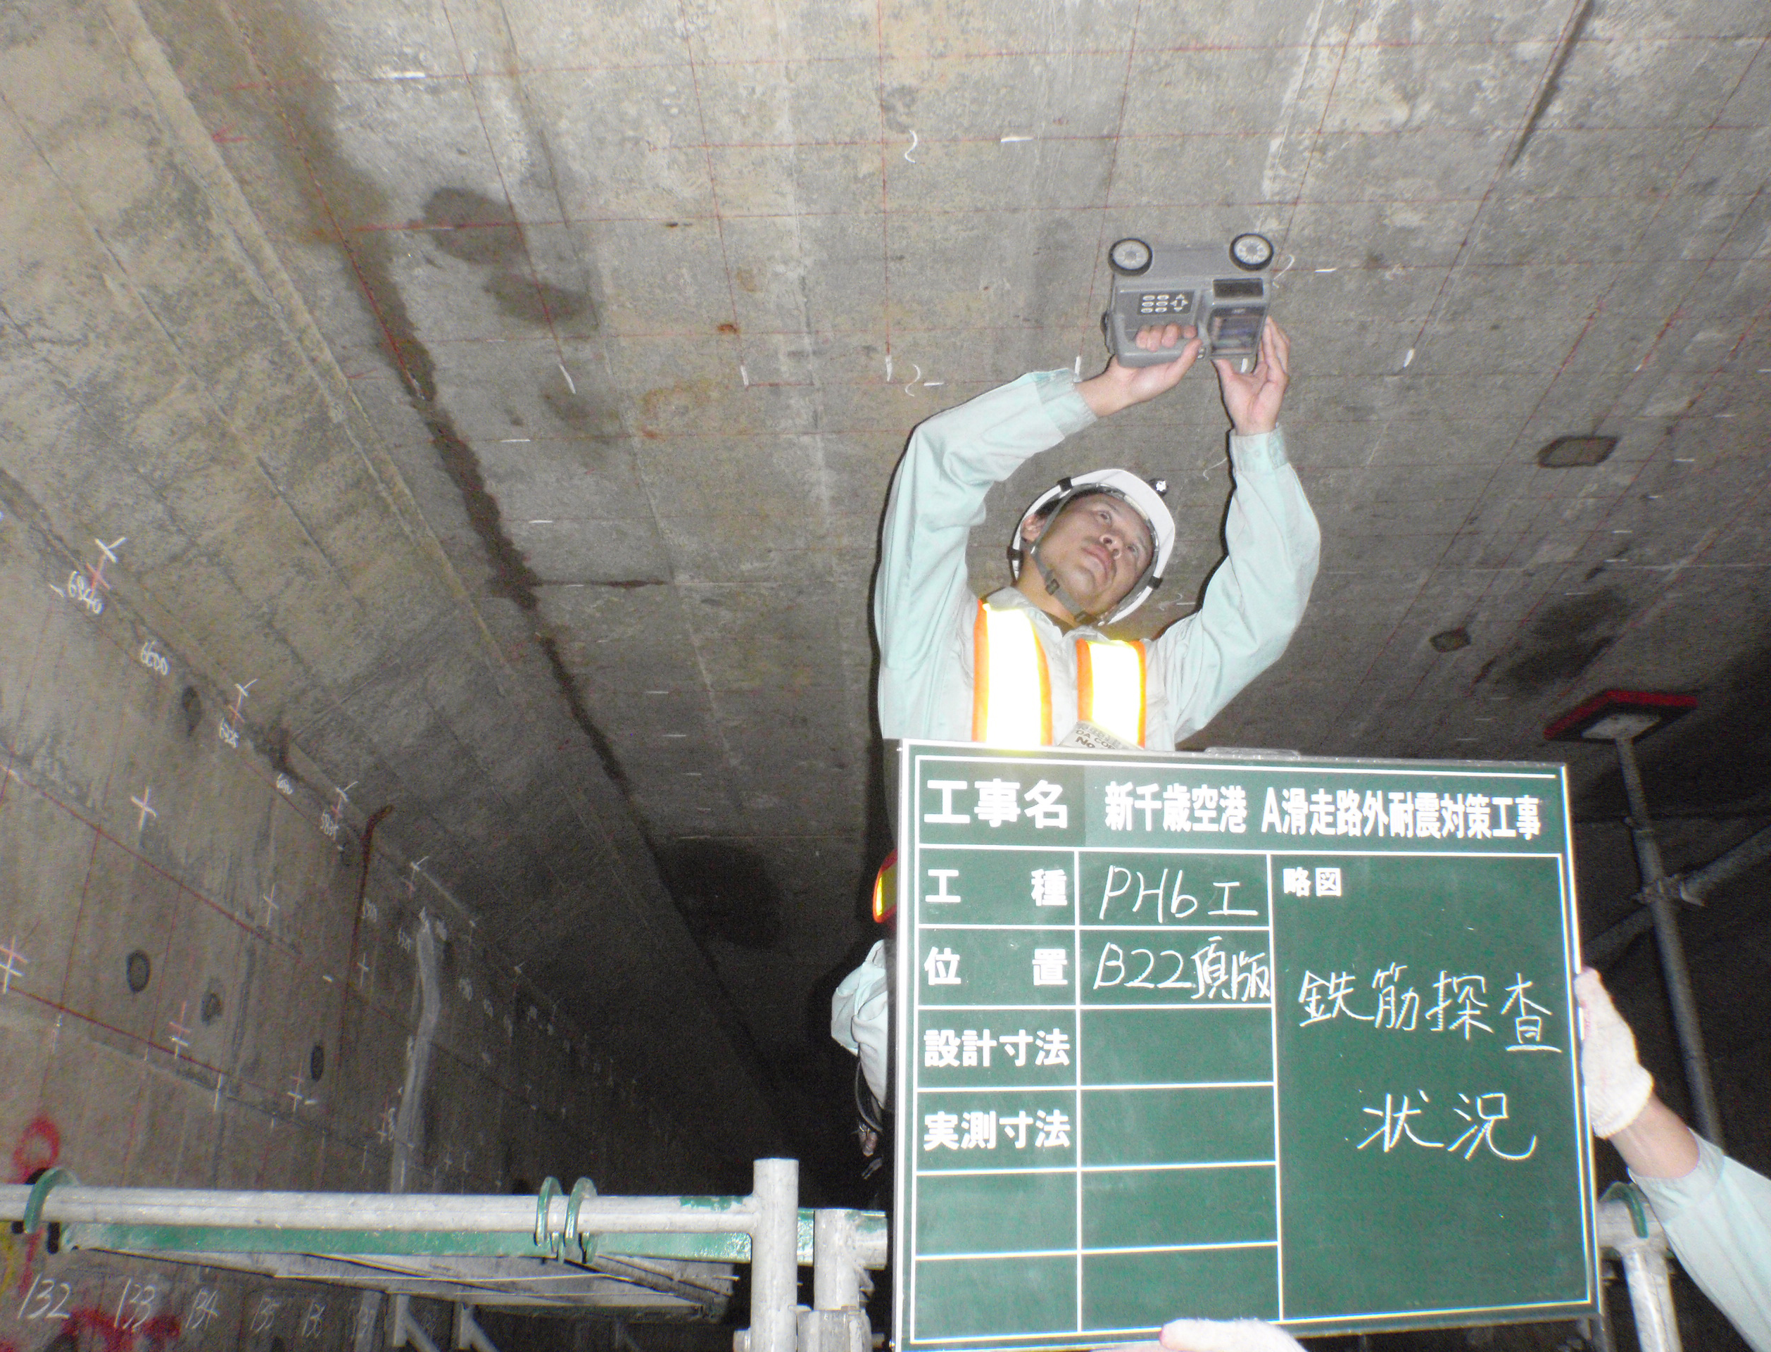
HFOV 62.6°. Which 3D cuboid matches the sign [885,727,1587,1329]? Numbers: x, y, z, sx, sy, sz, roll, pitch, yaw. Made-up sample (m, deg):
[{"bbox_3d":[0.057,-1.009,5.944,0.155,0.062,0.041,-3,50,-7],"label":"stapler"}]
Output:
[{"bbox_3d":[0.297,0.286,1.158,0.600,0.450,0.018,3,-9,-14],"label":"sign"}]

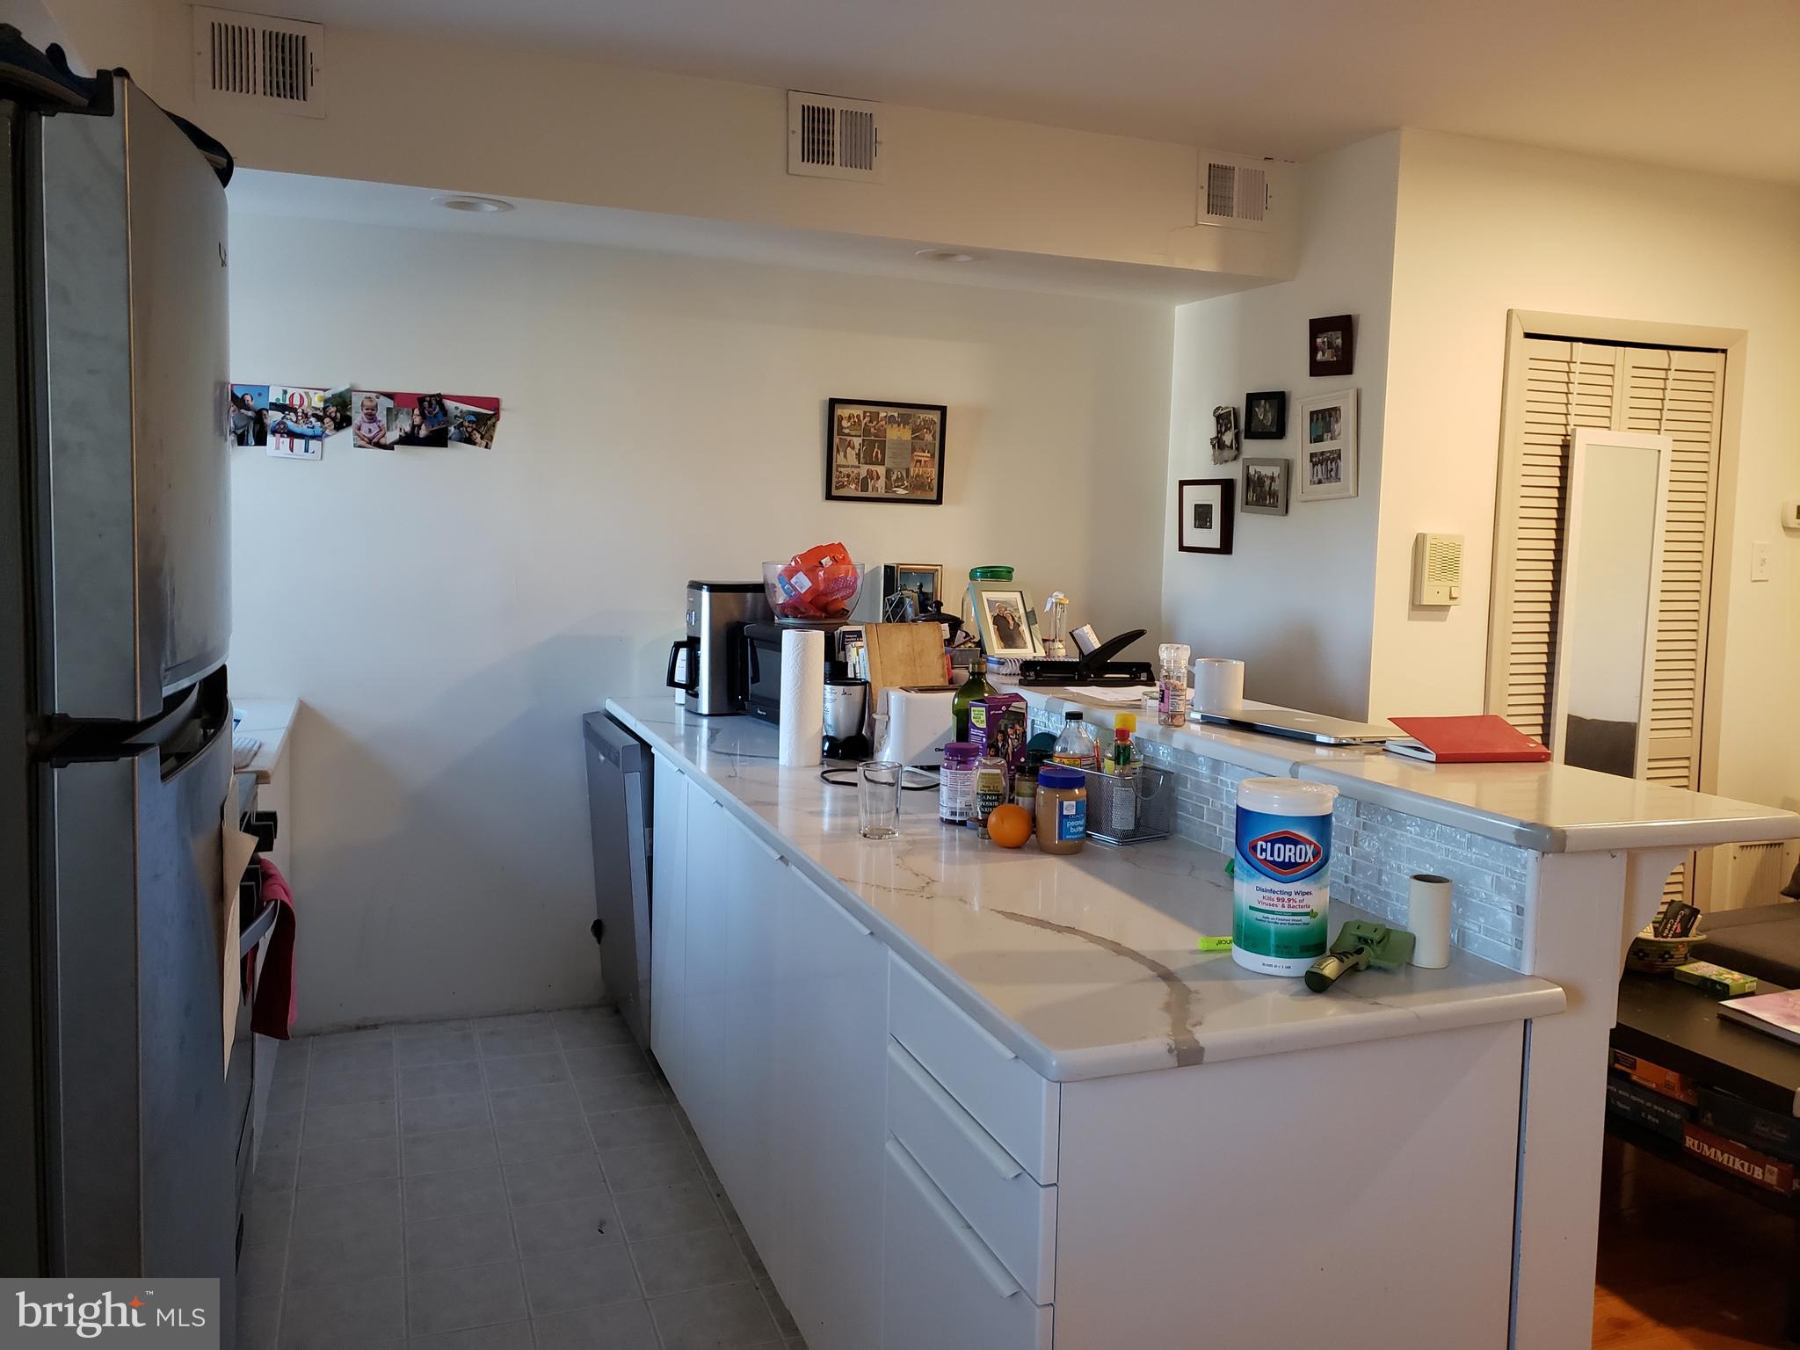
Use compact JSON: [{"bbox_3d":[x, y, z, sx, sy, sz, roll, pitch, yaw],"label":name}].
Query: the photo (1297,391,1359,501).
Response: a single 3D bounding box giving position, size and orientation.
[{"bbox_3d":[1.171,-0.631,3.738,0.022,0.292,0.255,-1,6,-21],"label":"photo"}]

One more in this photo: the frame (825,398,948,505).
[{"bbox_3d":[-0.037,-0.665,4.052,0.375,0.298,0.022,-1,6,-21],"label":"frame"}]

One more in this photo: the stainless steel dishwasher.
[{"bbox_3d":[-0.505,0.564,3.666,0.620,0.860,0.610,-1,6,-21],"label":"stainless steel dishwasher"}]

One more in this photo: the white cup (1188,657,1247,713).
[{"bbox_3d":[0.546,0.026,2.364,0.115,0.098,0.085,3,6,13],"label":"white cup"}]

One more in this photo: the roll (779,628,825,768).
[{"bbox_3d":[-0.203,0.048,2.812,0.096,0.277,0.096,2,6,0],"label":"roll"}]

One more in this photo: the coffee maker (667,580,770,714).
[{"bbox_3d":[-0.491,-0.072,3.633,0.280,0.342,0.186,-1,6,-21],"label":"coffee maker"}]

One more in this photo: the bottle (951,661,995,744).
[{"bbox_3d":[0.146,0.098,2.550,0.102,0.255,0.102,-1,6,-21],"label":"bottle"}]

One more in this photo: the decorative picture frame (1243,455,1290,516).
[{"bbox_3d":[1.077,-0.554,3.982,0.020,0.160,0.197,-2,7,-26],"label":"decorative picture frame"}]

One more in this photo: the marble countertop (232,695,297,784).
[{"bbox_3d":[-1.672,0.148,2.927,0.635,0.035,1.120,-1,6,-21],"label":"marble countertop"}]

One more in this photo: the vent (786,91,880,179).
[{"bbox_3d":[-0.155,-1.335,3.362,0.253,0.200,0.020,-1,6,-21],"label":"vent"}]

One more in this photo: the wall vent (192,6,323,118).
[{"bbox_3d":[-1.370,-1.314,2.898,0.254,0.199,0.020,-1,6,-21],"label":"wall vent"}]

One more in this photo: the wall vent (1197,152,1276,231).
[{"bbox_3d":[0.949,-1.354,3.792,0.252,0.199,0.020,-1,6,-21],"label":"wall vent"}]

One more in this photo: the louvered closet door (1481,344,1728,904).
[{"bbox_3d":[2.027,0.051,3.951,0.767,1.955,0.040,-1,6,-21],"label":"louvered closet door"}]

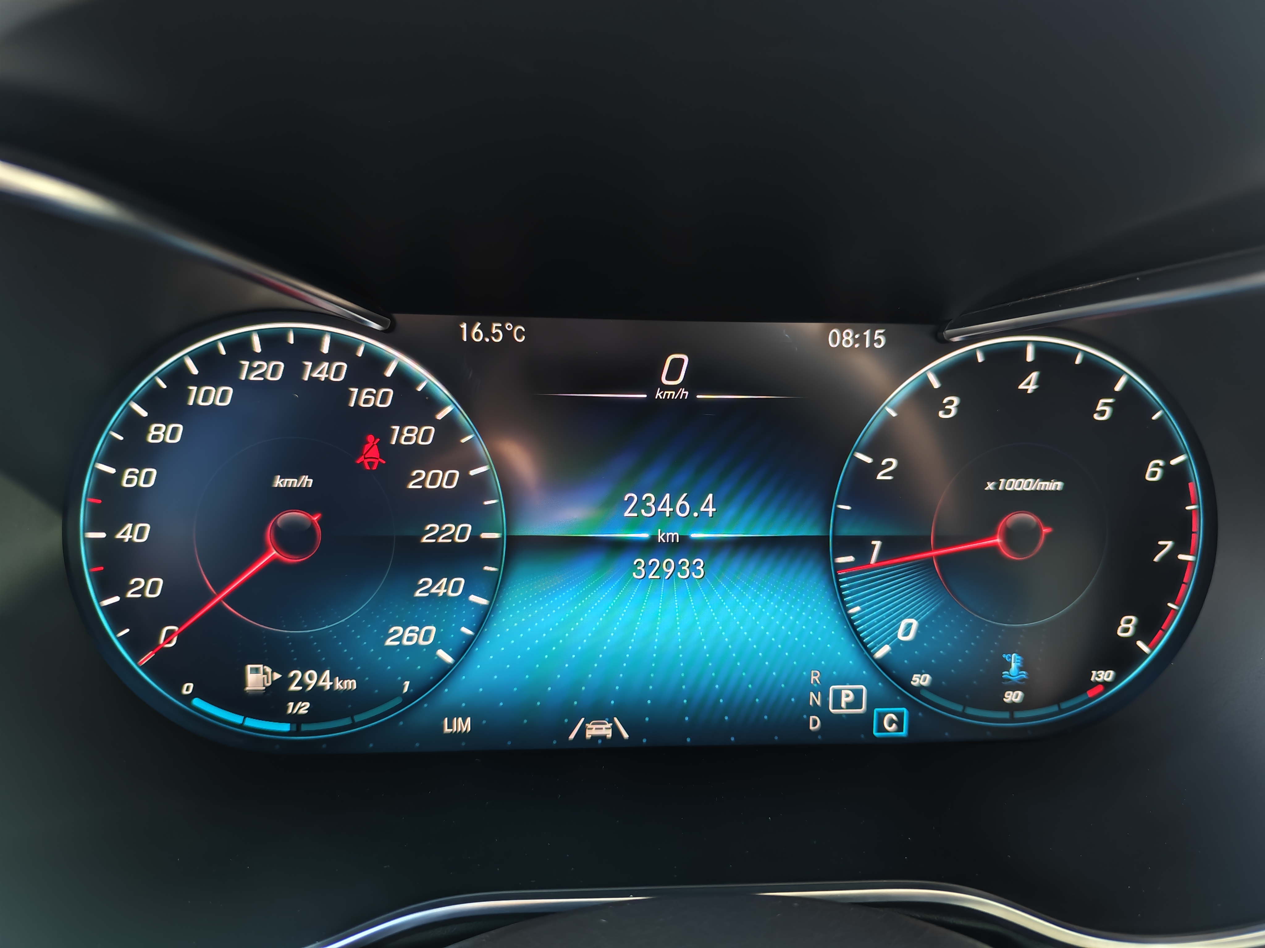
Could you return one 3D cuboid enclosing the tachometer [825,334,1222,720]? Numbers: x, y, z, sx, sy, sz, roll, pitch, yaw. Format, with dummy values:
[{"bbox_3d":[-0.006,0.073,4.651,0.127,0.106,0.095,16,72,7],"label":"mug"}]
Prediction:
[{"bbox_3d":[0.103,0.016,0.233,0.104,0.104,0.012,0,5,-4],"label":"tachometer"}]

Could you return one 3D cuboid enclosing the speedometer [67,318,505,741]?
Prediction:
[{"bbox_3d":[-0.084,0.015,0.218,0.104,0.105,0.012,0,5,-4],"label":"speedometer"}]

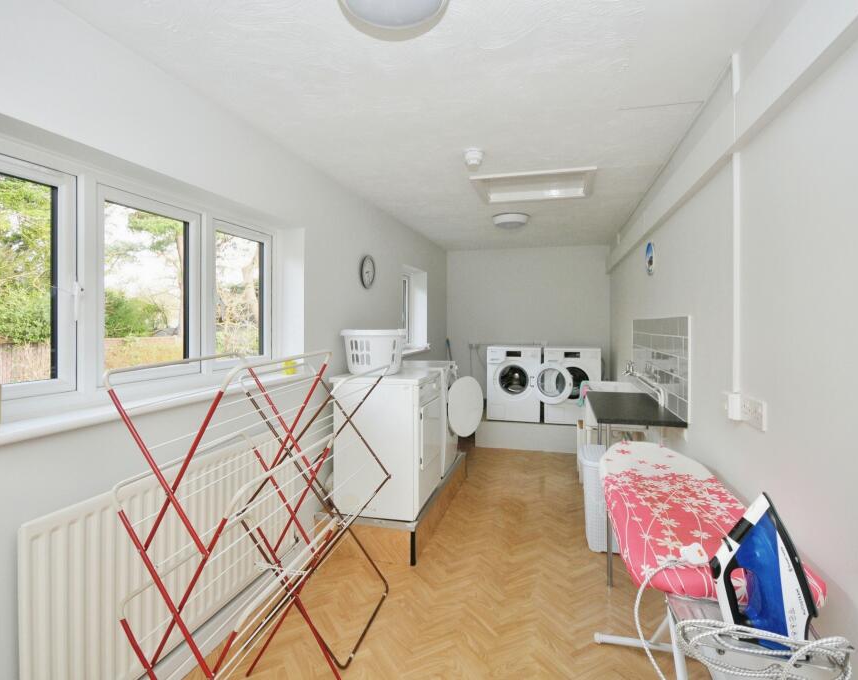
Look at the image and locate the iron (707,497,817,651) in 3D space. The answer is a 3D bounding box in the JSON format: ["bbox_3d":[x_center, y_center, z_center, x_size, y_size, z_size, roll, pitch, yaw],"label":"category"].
[{"bbox_3d":[0.670,0.468,0.883,0.137,0.292,0.120,-23,-13,35],"label":"iron"}]

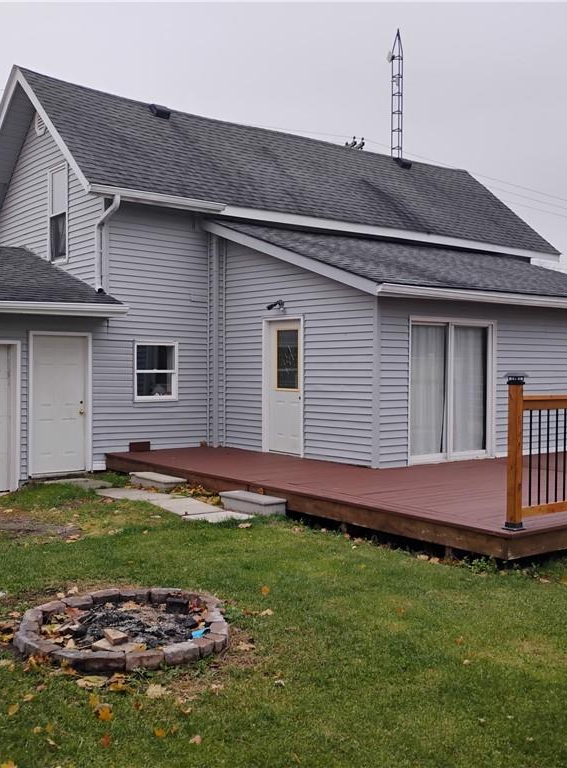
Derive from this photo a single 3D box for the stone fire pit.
[{"bbox_3d":[-1.000,1.479,5.090,1.330,0.120,1.330,0,1,-12],"label":"stone fire pit"}]

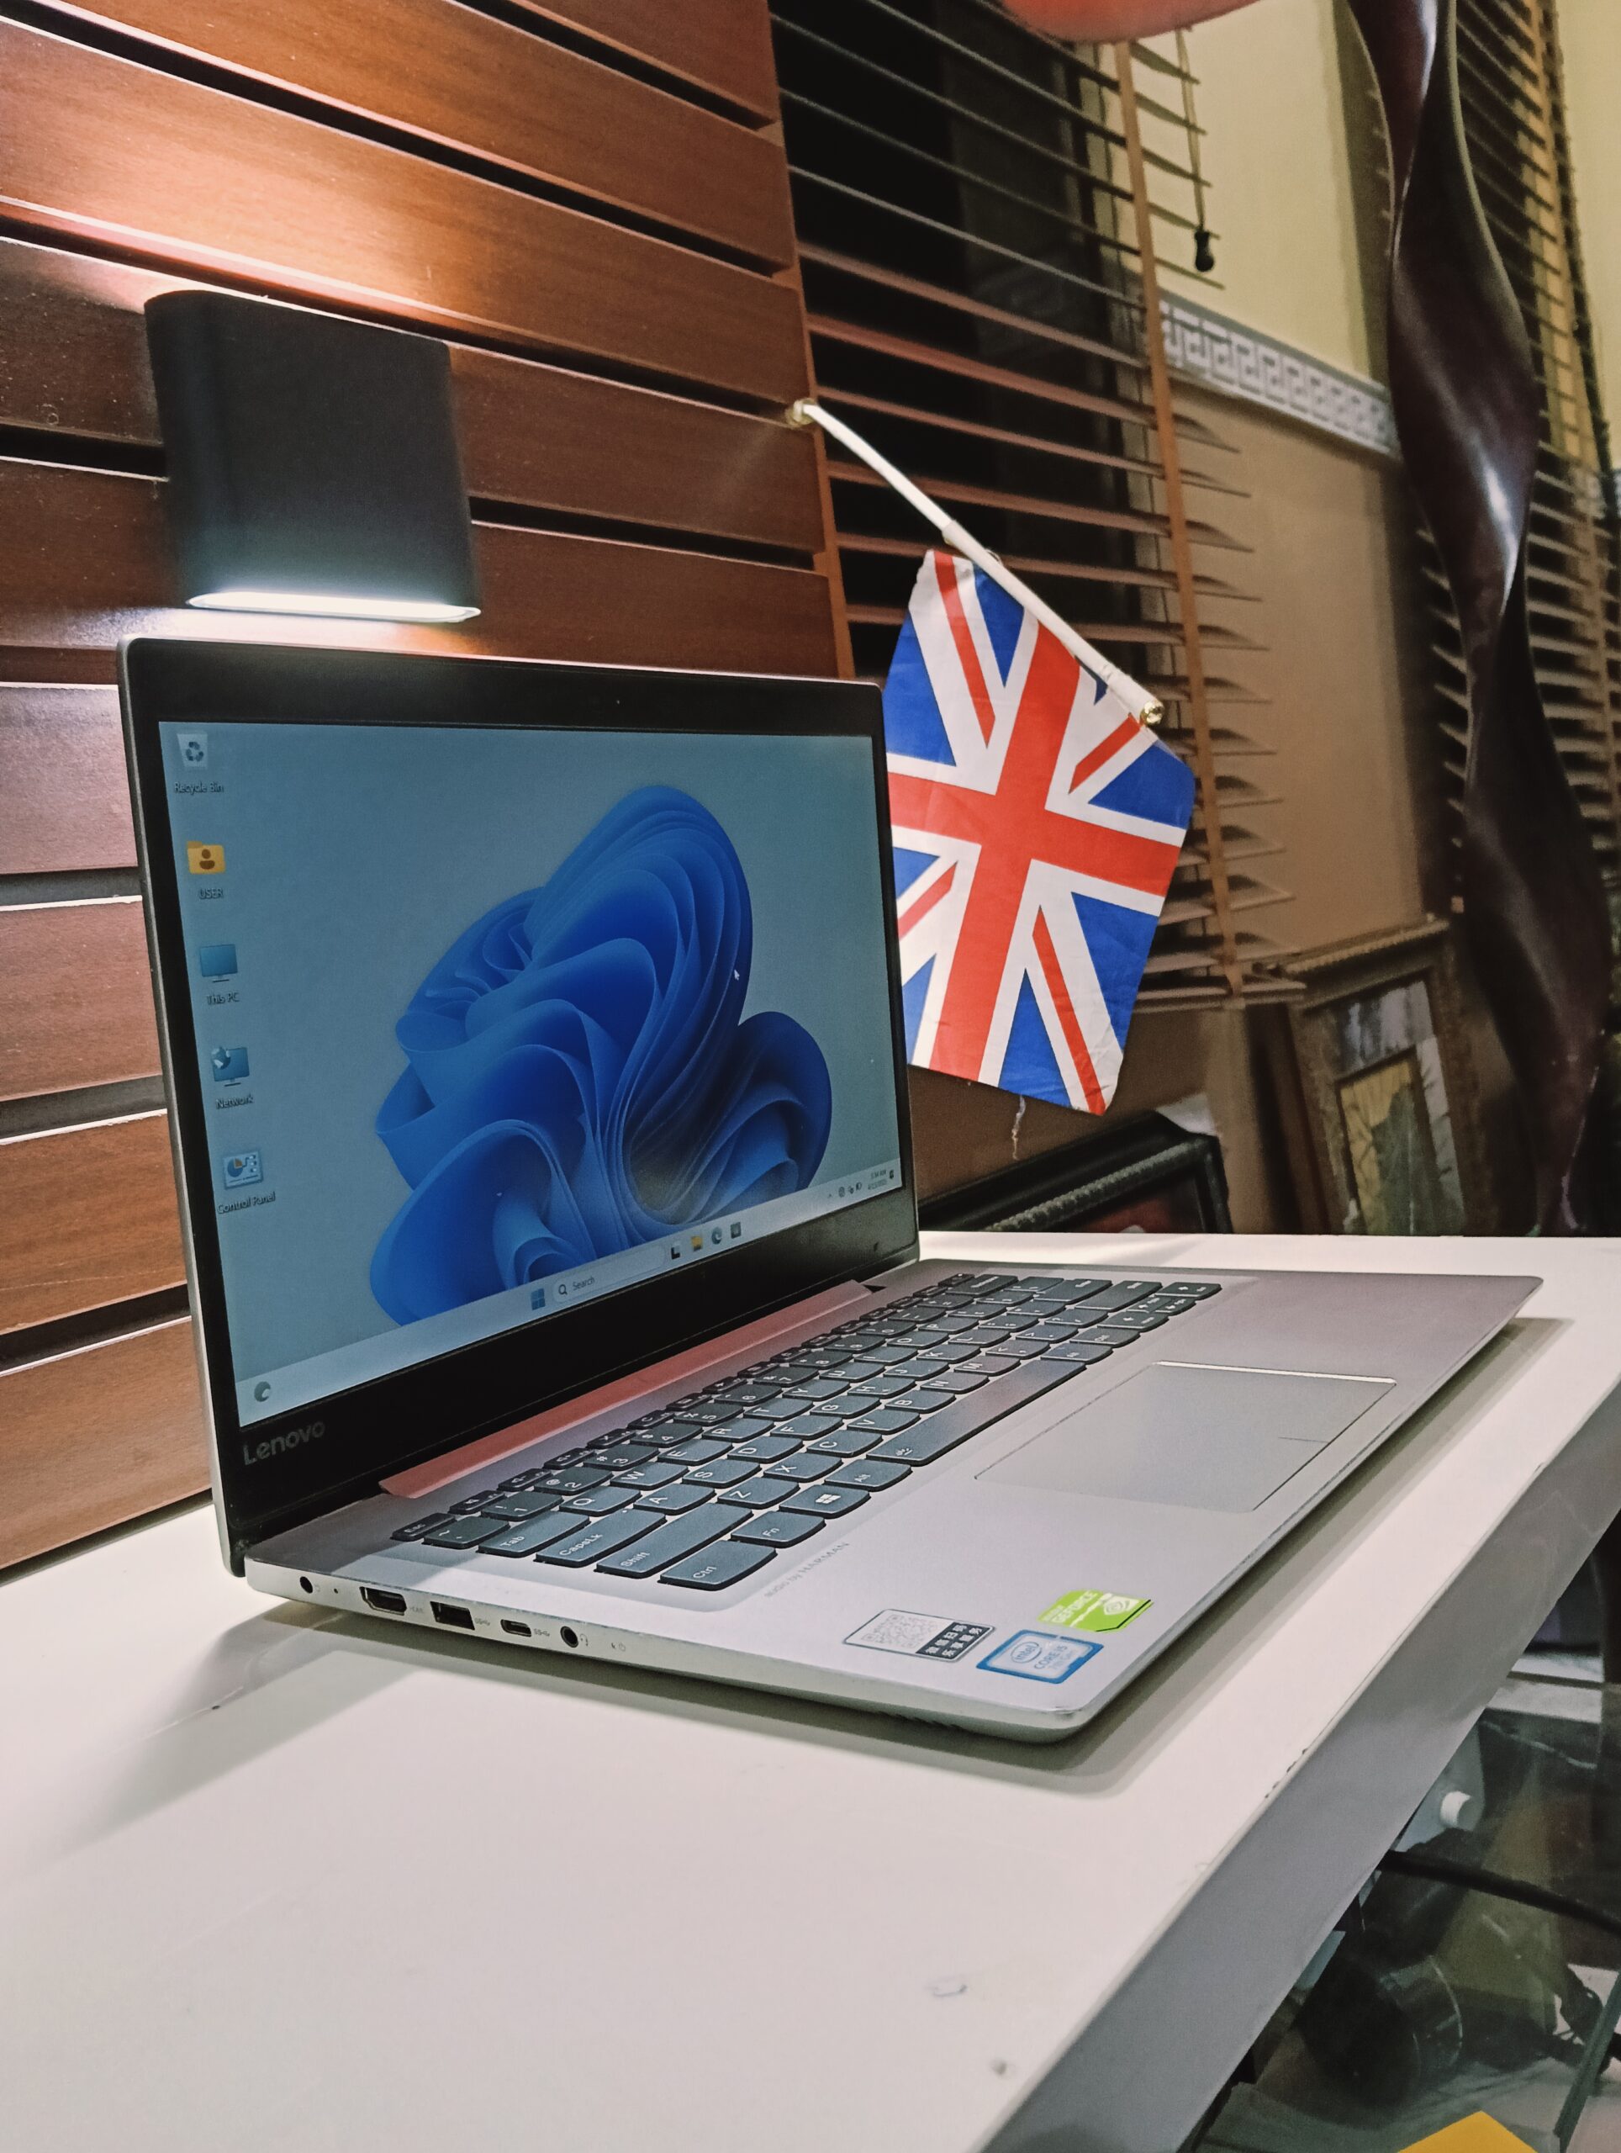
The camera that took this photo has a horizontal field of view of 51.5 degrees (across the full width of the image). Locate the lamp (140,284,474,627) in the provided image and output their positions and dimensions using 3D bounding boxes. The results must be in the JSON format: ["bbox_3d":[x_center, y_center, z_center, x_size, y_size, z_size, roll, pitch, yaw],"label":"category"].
[{"bbox_3d":[-0.158,-0.201,0.558,0.028,0.090,0.108,-3,6,39],"label":"lamp"}]

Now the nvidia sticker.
[{"bbox_3d":[0.056,0.104,0.329,0.018,0.001,0.018,-4,6,37],"label":"nvidia sticker"}]

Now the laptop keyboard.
[{"bbox_3d":[0.019,0.095,0.504,0.111,0.005,0.279,-4,6,37],"label":"laptop keyboard"}]

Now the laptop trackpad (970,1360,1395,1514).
[{"bbox_3d":[0.100,0.091,0.434,0.071,0.003,0.103,-4,6,37],"label":"laptop trackpad"}]

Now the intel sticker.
[{"bbox_3d":[0.043,0.107,0.312,0.018,0.001,0.017,-4,6,37],"label":"intel sticker"}]

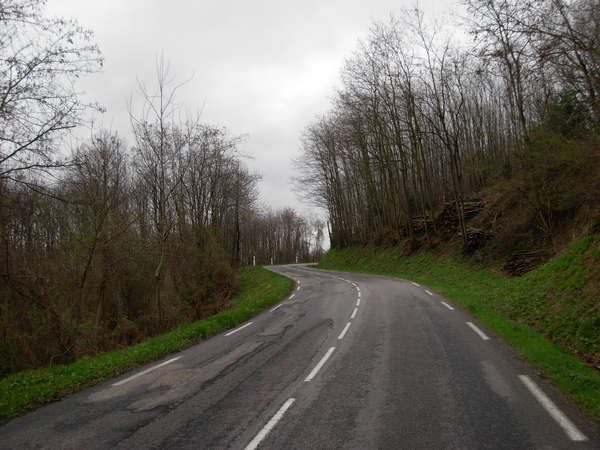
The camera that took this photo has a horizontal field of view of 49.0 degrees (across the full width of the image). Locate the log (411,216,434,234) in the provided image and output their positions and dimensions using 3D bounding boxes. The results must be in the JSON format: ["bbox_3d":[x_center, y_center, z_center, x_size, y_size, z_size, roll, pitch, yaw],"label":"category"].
[{"bbox_3d":[9.122,0.050,49.000,1.657,1.267,1.500,-1,-2,14],"label":"log"}]

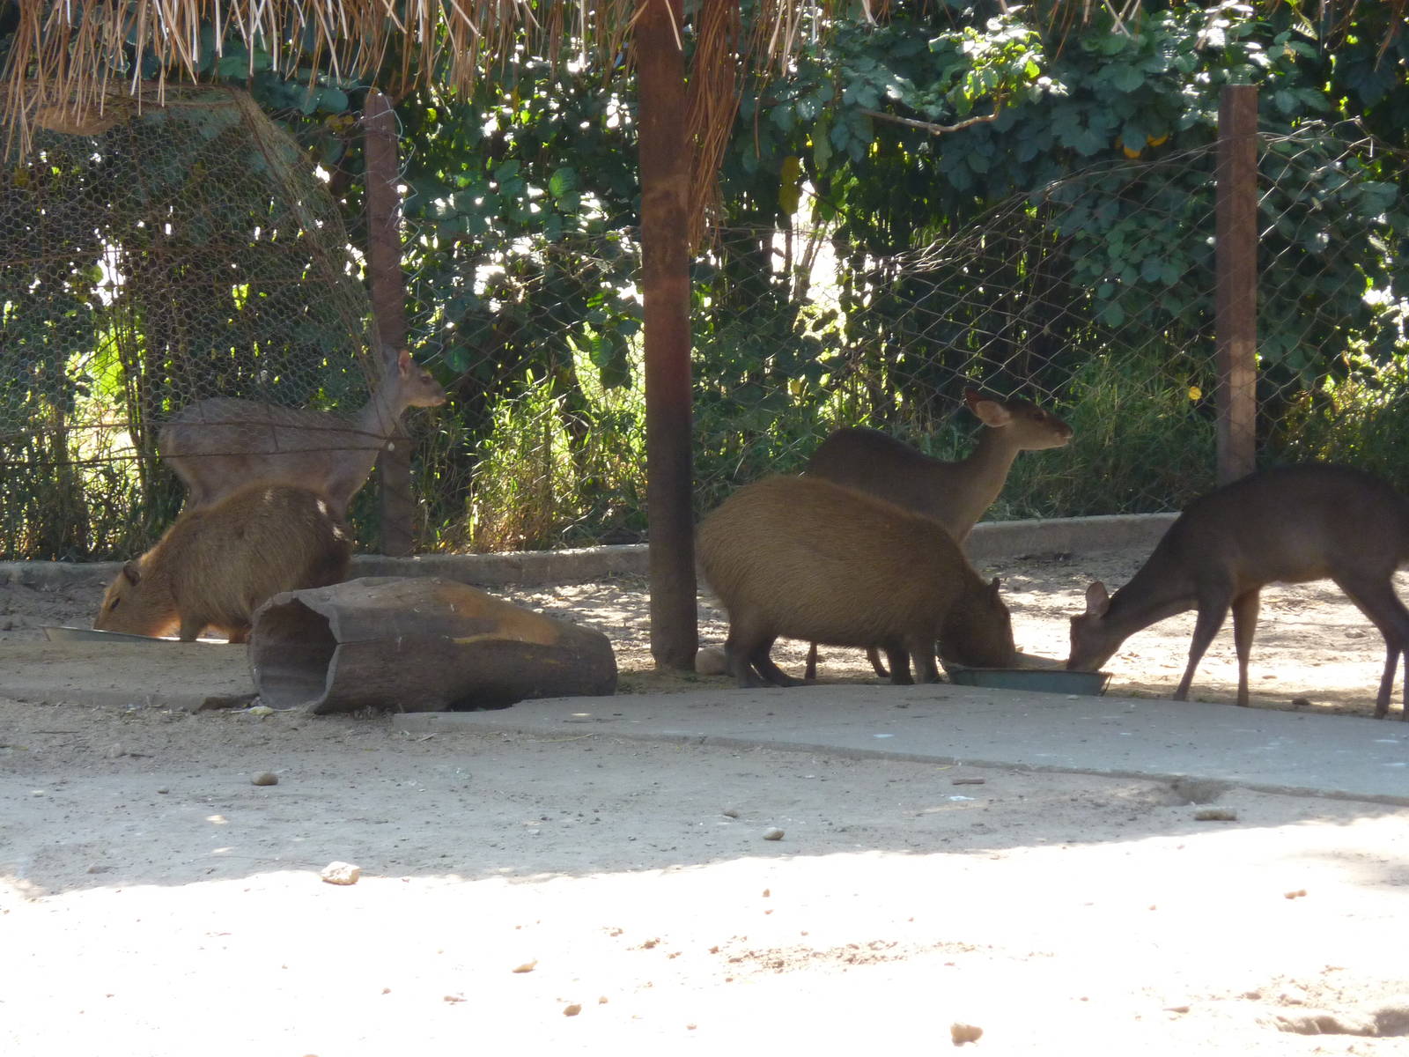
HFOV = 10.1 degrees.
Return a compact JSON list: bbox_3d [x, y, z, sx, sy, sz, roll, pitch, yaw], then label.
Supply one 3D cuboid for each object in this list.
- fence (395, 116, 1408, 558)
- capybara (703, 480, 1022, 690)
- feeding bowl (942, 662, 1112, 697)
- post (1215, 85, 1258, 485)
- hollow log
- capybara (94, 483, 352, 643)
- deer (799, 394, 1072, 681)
[{"bbox_3d":[0.777,-0.661,25.800,4.000,1.340,0.080,-3,4,-33],"label":"fence"},{"bbox_3d":[0.395,0.138,20.650,0.820,0.540,0.330,-1,3,-10],"label":"capybara"},{"bbox_3d":[0.831,0.385,20.600,0.430,0.085,0.430,0,3,0],"label":"feeding bowl"},{"bbox_3d":[1.761,-0.752,26.400,0.106,1.440,0.106,-2,4,-28],"label":"post"},{"bbox_3d":[-0.683,0.291,20.000,0.940,0.330,0.330,-3,4,-36],"label":"hollow log"},{"bbox_3d":[-1.325,0.105,22.100,0.770,0.490,0.310,1,4,20],"label":"capybara"},{"bbox_3d":[0.613,0.016,21.000,0.760,0.760,0.220,-2,4,-22],"label":"deer"}]

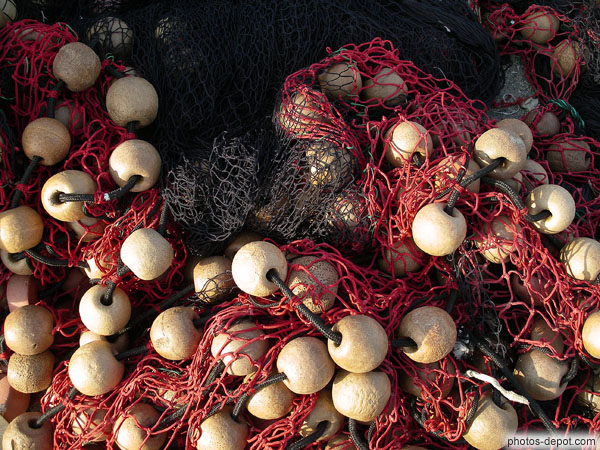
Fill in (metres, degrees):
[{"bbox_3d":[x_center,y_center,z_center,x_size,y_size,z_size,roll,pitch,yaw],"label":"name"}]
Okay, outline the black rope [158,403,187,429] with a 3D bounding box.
[{"bbox_3d":[-0.249,0.369,1.238,0.092,0.019,0.017,-39,44,13],"label":"black rope"}]

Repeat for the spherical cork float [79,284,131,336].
[{"bbox_3d":[-0.405,0.178,1.335,0.108,0.106,0.108,0,45,0],"label":"spherical cork float"}]

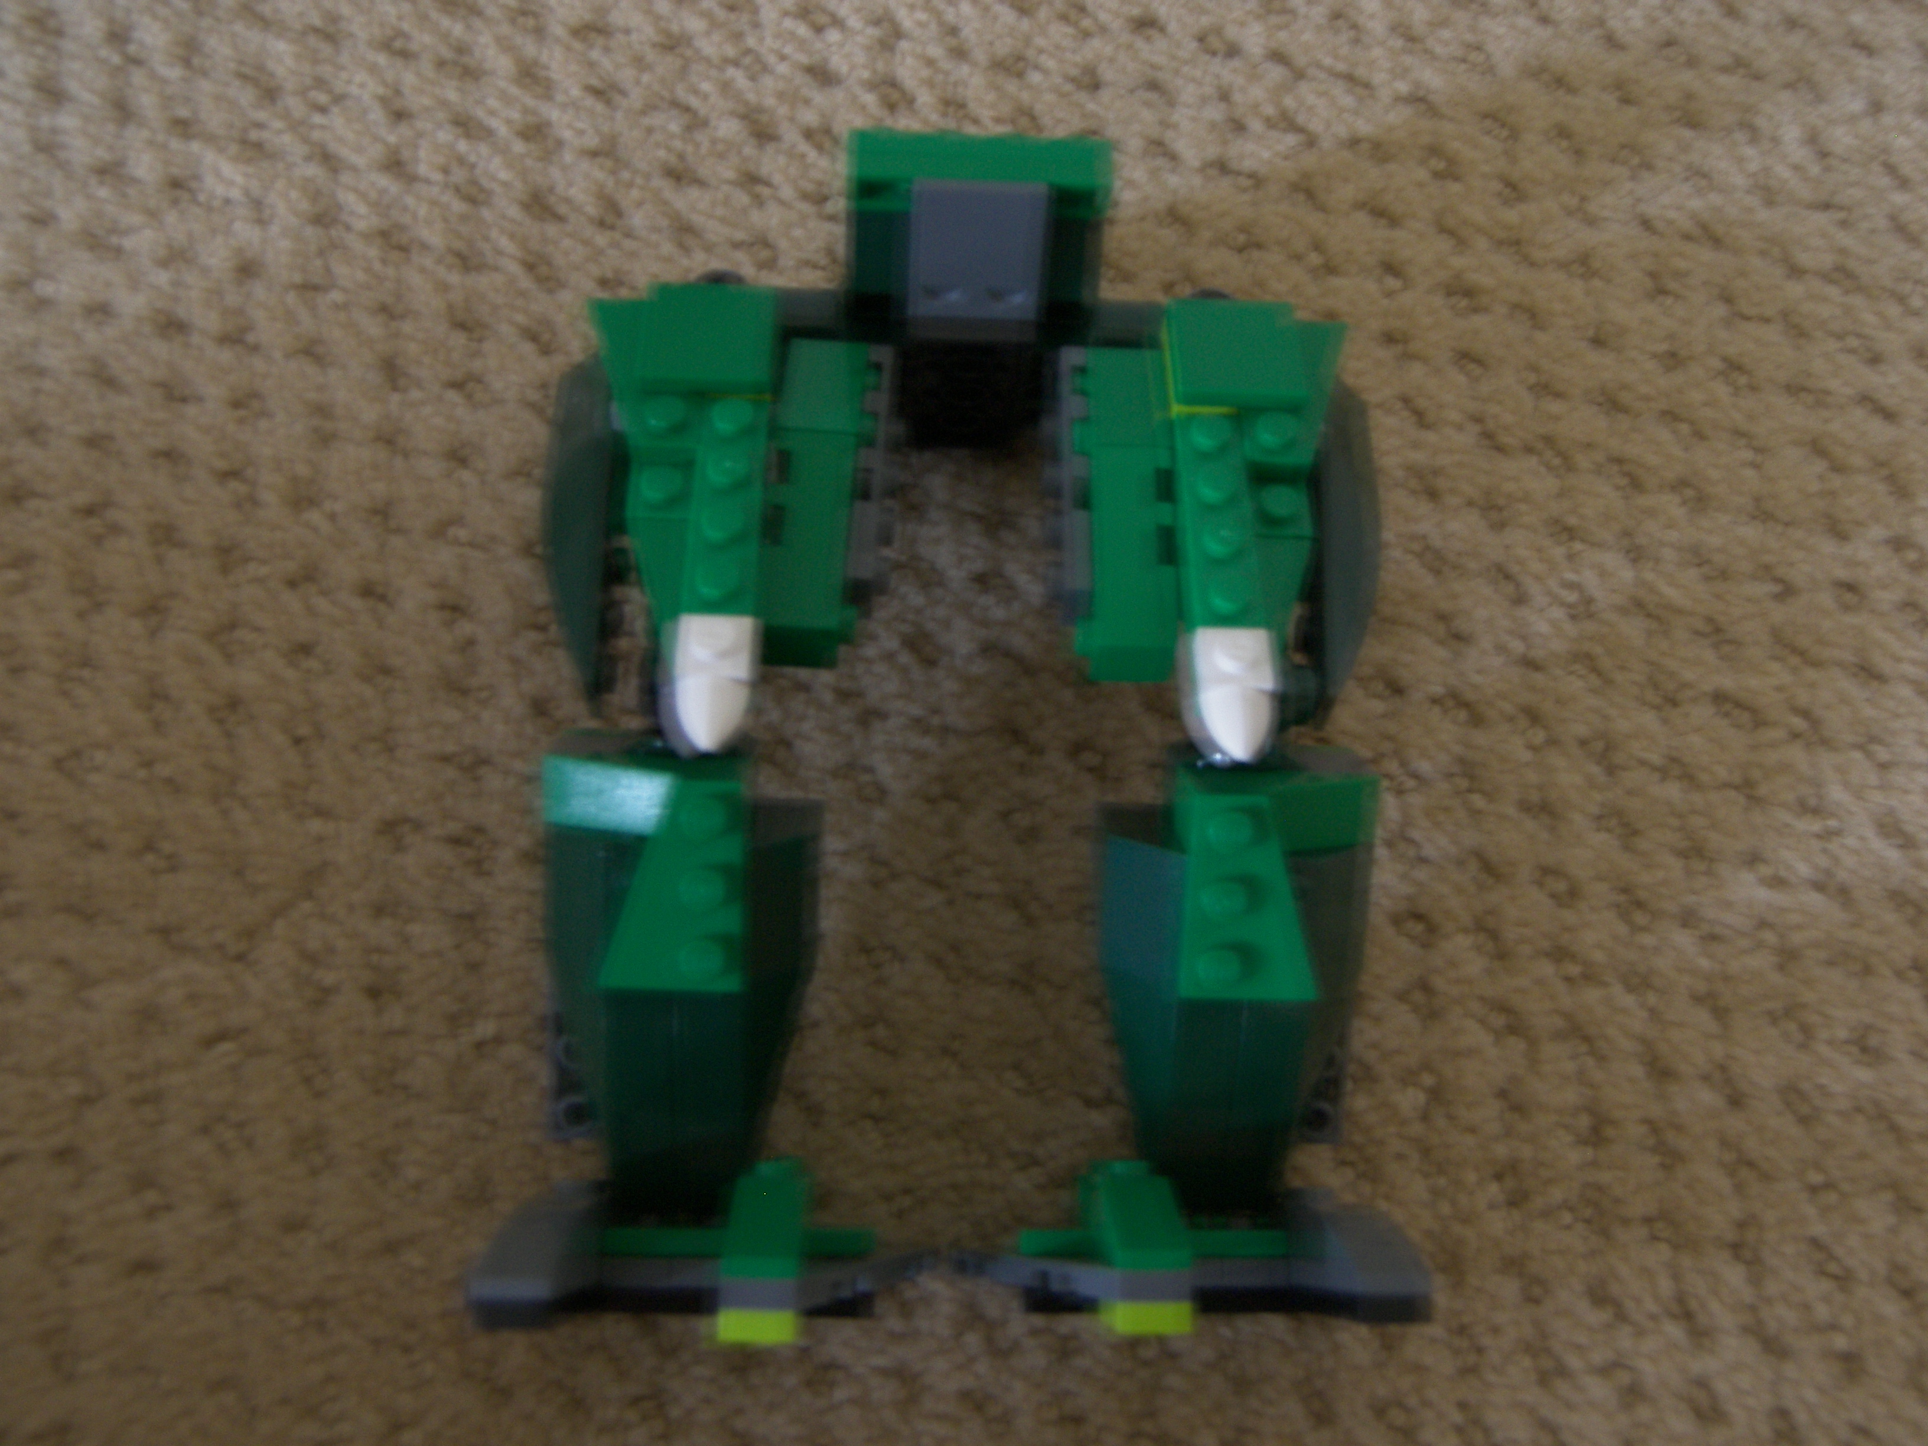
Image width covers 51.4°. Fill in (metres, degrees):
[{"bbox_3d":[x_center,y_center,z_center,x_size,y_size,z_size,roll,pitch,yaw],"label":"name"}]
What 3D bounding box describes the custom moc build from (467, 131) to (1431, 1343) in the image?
[{"bbox_3d":[-0.002,0.001,0.249,0.105,0.059,0.142,1,75,-3],"label":"custom moc build"}]

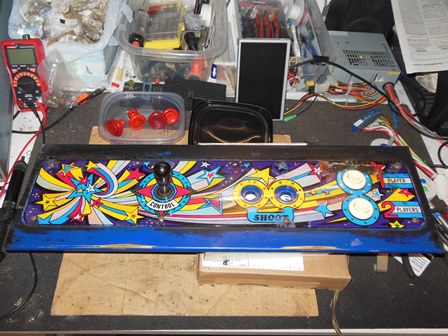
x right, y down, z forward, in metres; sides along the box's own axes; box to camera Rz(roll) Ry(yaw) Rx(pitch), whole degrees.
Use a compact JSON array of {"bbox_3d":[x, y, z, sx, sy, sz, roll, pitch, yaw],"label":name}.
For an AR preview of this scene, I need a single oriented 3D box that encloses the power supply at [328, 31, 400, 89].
[{"bbox_3d":[0.309,-0.242,0.891,0.150,0.086,0.140,0,54,-1],"label":"power supply"}]

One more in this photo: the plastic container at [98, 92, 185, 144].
[{"bbox_3d":[-0.168,-0.093,0.800,0.172,0.047,0.145,0,54,-1],"label":"plastic container"}]

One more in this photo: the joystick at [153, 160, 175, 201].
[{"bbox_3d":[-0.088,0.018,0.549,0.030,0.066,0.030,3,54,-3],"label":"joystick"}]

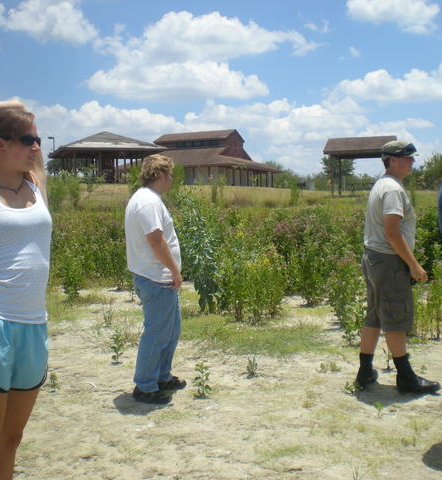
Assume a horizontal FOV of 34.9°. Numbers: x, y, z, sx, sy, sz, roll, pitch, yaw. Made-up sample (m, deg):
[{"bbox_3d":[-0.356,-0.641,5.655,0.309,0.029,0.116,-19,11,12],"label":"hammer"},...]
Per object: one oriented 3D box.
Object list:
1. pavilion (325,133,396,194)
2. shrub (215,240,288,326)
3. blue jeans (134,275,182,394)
[{"bbox_3d":[9.461,-4.812,46.000,5.200,3.800,5.800,1,4,16],"label":"pavilion"},{"bbox_3d":[0.330,0.435,7.865,0.820,0.920,0.750,0,4,0],"label":"shrub"},{"bbox_3d":[-0.442,0.622,4.965,0.350,0.920,0.390,0,4,6],"label":"blue jeans"}]

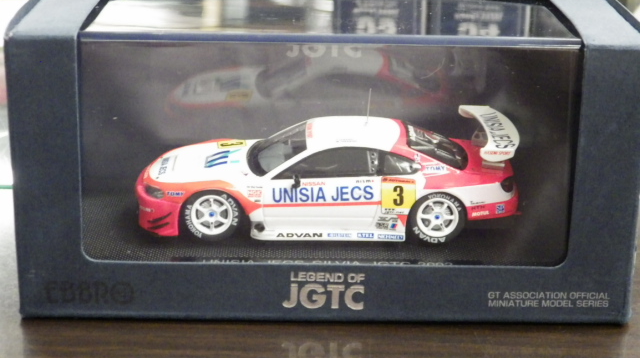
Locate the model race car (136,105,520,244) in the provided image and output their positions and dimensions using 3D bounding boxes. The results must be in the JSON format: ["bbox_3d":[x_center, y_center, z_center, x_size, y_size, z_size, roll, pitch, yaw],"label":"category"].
[{"bbox_3d":[0.001,-0.003,0.359,0.102,0.028,0.043,0,19,-2],"label":"model race car"}]

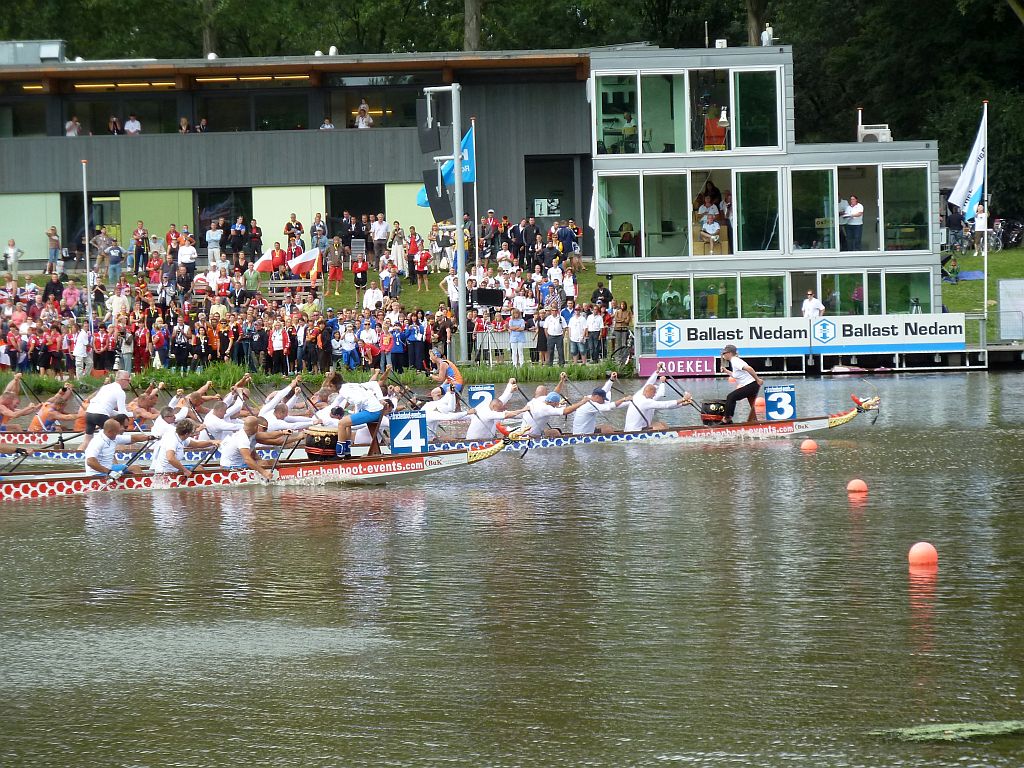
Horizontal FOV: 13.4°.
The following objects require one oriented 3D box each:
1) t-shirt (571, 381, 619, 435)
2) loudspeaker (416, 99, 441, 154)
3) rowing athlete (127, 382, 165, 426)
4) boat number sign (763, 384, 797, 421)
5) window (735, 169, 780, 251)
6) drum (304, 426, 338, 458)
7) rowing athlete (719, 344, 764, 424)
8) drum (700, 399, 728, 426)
[{"bbox_3d":[1.258,0.356,65.900,0.680,0.780,0.520,-1,1,2],"label":"t-shirt"},{"bbox_3d":[-2.472,-7.668,129.500,0.600,1.600,0.500,-1,1,23],"label":"loudspeaker"},{"bbox_3d":[-6.791,0.492,80.800,0.880,1.060,0.580,-2,1,0],"label":"rowing athlete"},{"bbox_3d":[4.049,0.286,65.500,0.460,0.520,0.040,-3,1,2],"label":"boat number sign"},{"bbox_3d":[7.187,-5.059,126.786,1.240,2.310,0.100,-1,1,2],"label":"window"},{"bbox_3d":[-2.303,0.725,53.400,0.470,0.450,0.470,-1,1,2],"label":"drum"},{"bbox_3d":[3.552,0.008,67.300,0.740,1.260,0.520,-1,1,2],"label":"rowing athlete"},{"bbox_3d":[3.154,0.446,67.300,0.460,0.420,0.460,-1,1,2],"label":"drum"}]

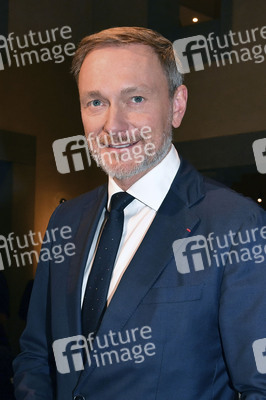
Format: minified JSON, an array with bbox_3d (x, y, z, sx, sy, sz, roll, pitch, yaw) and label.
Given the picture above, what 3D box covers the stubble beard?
[{"bbox_3d":[-0.003,-0.083,0.660,0.135,0.100,0.090,-3,0,19],"label":"stubble beard"}]

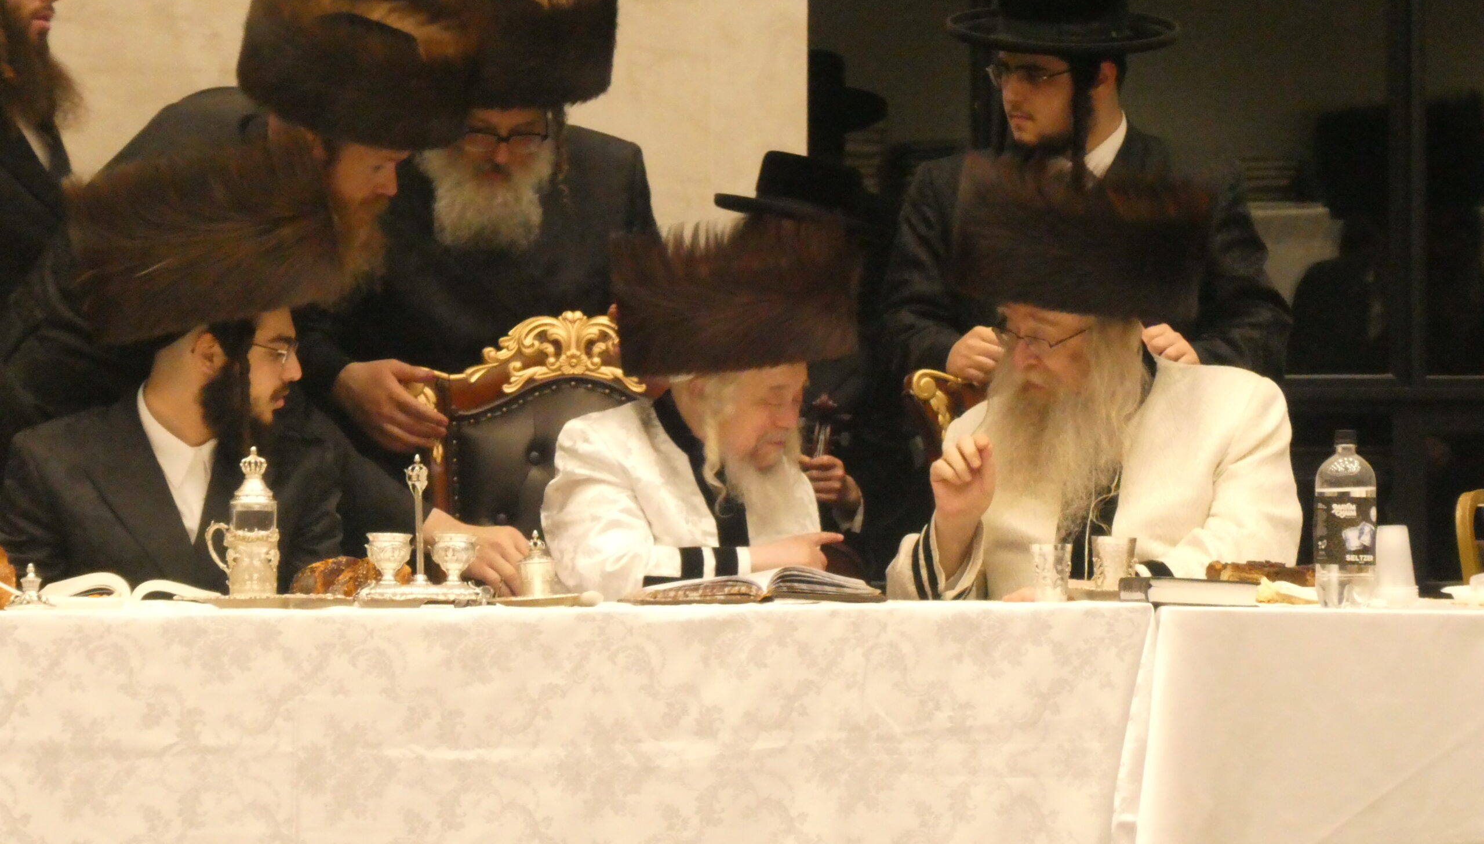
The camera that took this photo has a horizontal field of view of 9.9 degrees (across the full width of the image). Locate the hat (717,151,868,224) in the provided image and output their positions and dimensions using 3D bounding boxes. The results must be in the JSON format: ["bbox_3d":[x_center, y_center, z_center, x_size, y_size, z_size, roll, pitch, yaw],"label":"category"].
[{"bbox_3d":[0.103,-0.351,13.200,0.310,0.120,0.350,10,2,6],"label":"hat"}]

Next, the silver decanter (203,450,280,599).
[{"bbox_3d":[-0.713,0.144,12.220,0.106,0.213,0.078,0,0,0],"label":"silver decanter"}]

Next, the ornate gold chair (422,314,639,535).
[{"bbox_3d":[-0.257,0.426,12.800,0.580,1.188,0.640,0,0,-2],"label":"ornate gold chair"}]

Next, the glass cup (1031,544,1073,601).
[{"bbox_3d":[0.440,0.215,12.220,0.060,0.084,0.060,0,0,0],"label":"glass cup"}]

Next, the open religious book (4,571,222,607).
[{"bbox_3d":[-0.902,0.240,12.300,0.310,0.048,0.220,0,0,0],"label":"open religious book"}]

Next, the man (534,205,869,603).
[{"bbox_3d":[-0.059,0.357,12.620,0.540,1.326,0.660,0,0,-38],"label":"man"}]

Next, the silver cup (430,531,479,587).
[{"bbox_3d":[-0.407,0.195,12.150,0.067,0.076,0.067,0,0,0],"label":"silver cup"}]

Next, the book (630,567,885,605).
[{"bbox_3d":[0.022,0.235,12.350,0.367,0.050,0.250,0,0,0],"label":"book"}]

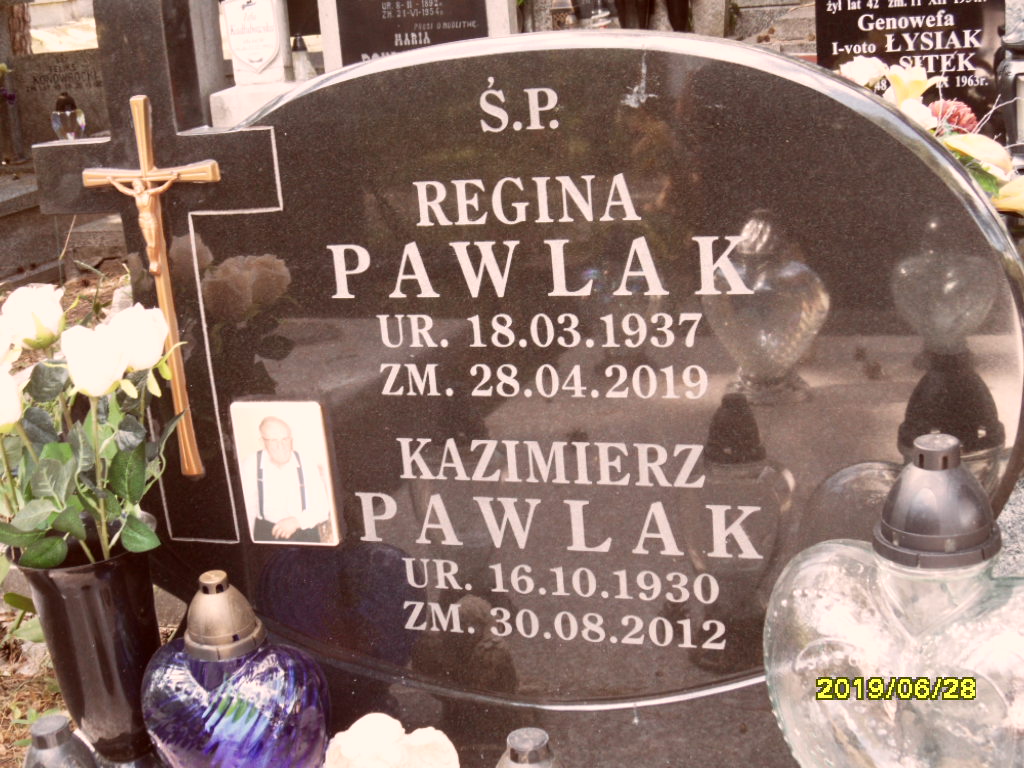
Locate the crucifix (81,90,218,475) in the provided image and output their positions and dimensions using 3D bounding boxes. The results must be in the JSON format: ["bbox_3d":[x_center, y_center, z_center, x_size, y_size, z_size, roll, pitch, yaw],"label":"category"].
[{"bbox_3d":[-0.335,-0.088,1.429,0.148,0.376,0.034,1,17,18],"label":"crucifix"}]

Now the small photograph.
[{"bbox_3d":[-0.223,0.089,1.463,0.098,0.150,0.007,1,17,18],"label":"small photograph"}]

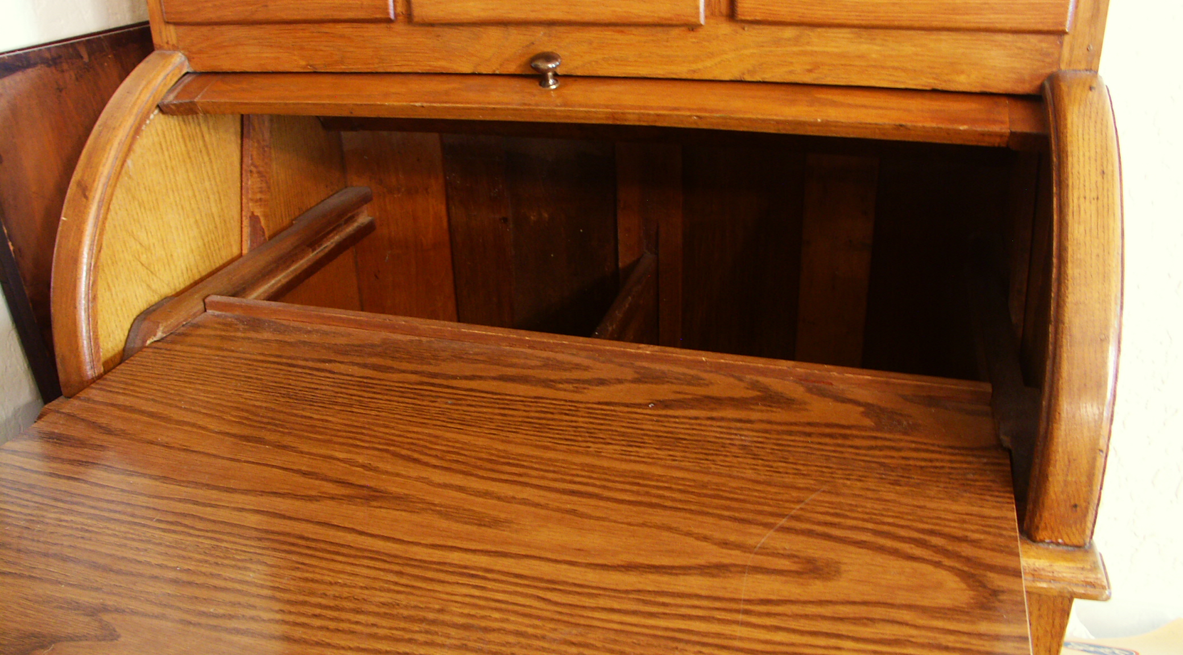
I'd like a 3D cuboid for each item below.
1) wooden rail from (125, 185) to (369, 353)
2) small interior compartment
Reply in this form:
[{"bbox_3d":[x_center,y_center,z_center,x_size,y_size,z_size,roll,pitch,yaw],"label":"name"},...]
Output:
[{"bbox_3d":[-0.391,-0.071,1.152,0.035,0.073,0.461,6,27,18],"label":"wooden rail"},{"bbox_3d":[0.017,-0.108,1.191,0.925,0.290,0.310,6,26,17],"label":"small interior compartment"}]

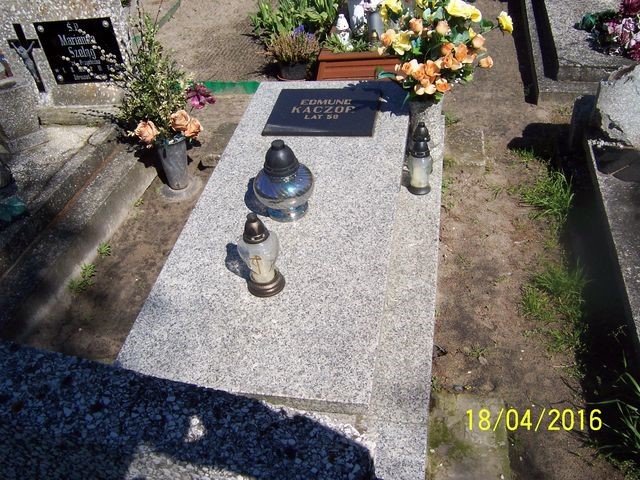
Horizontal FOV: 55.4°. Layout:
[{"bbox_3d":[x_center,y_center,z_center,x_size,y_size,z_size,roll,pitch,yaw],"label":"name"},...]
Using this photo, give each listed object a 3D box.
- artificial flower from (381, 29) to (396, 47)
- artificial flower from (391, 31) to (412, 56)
[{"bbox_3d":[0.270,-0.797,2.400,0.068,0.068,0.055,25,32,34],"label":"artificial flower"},{"bbox_3d":[0.269,-0.647,2.010,0.075,0.065,0.070,19,48,27],"label":"artificial flower"}]

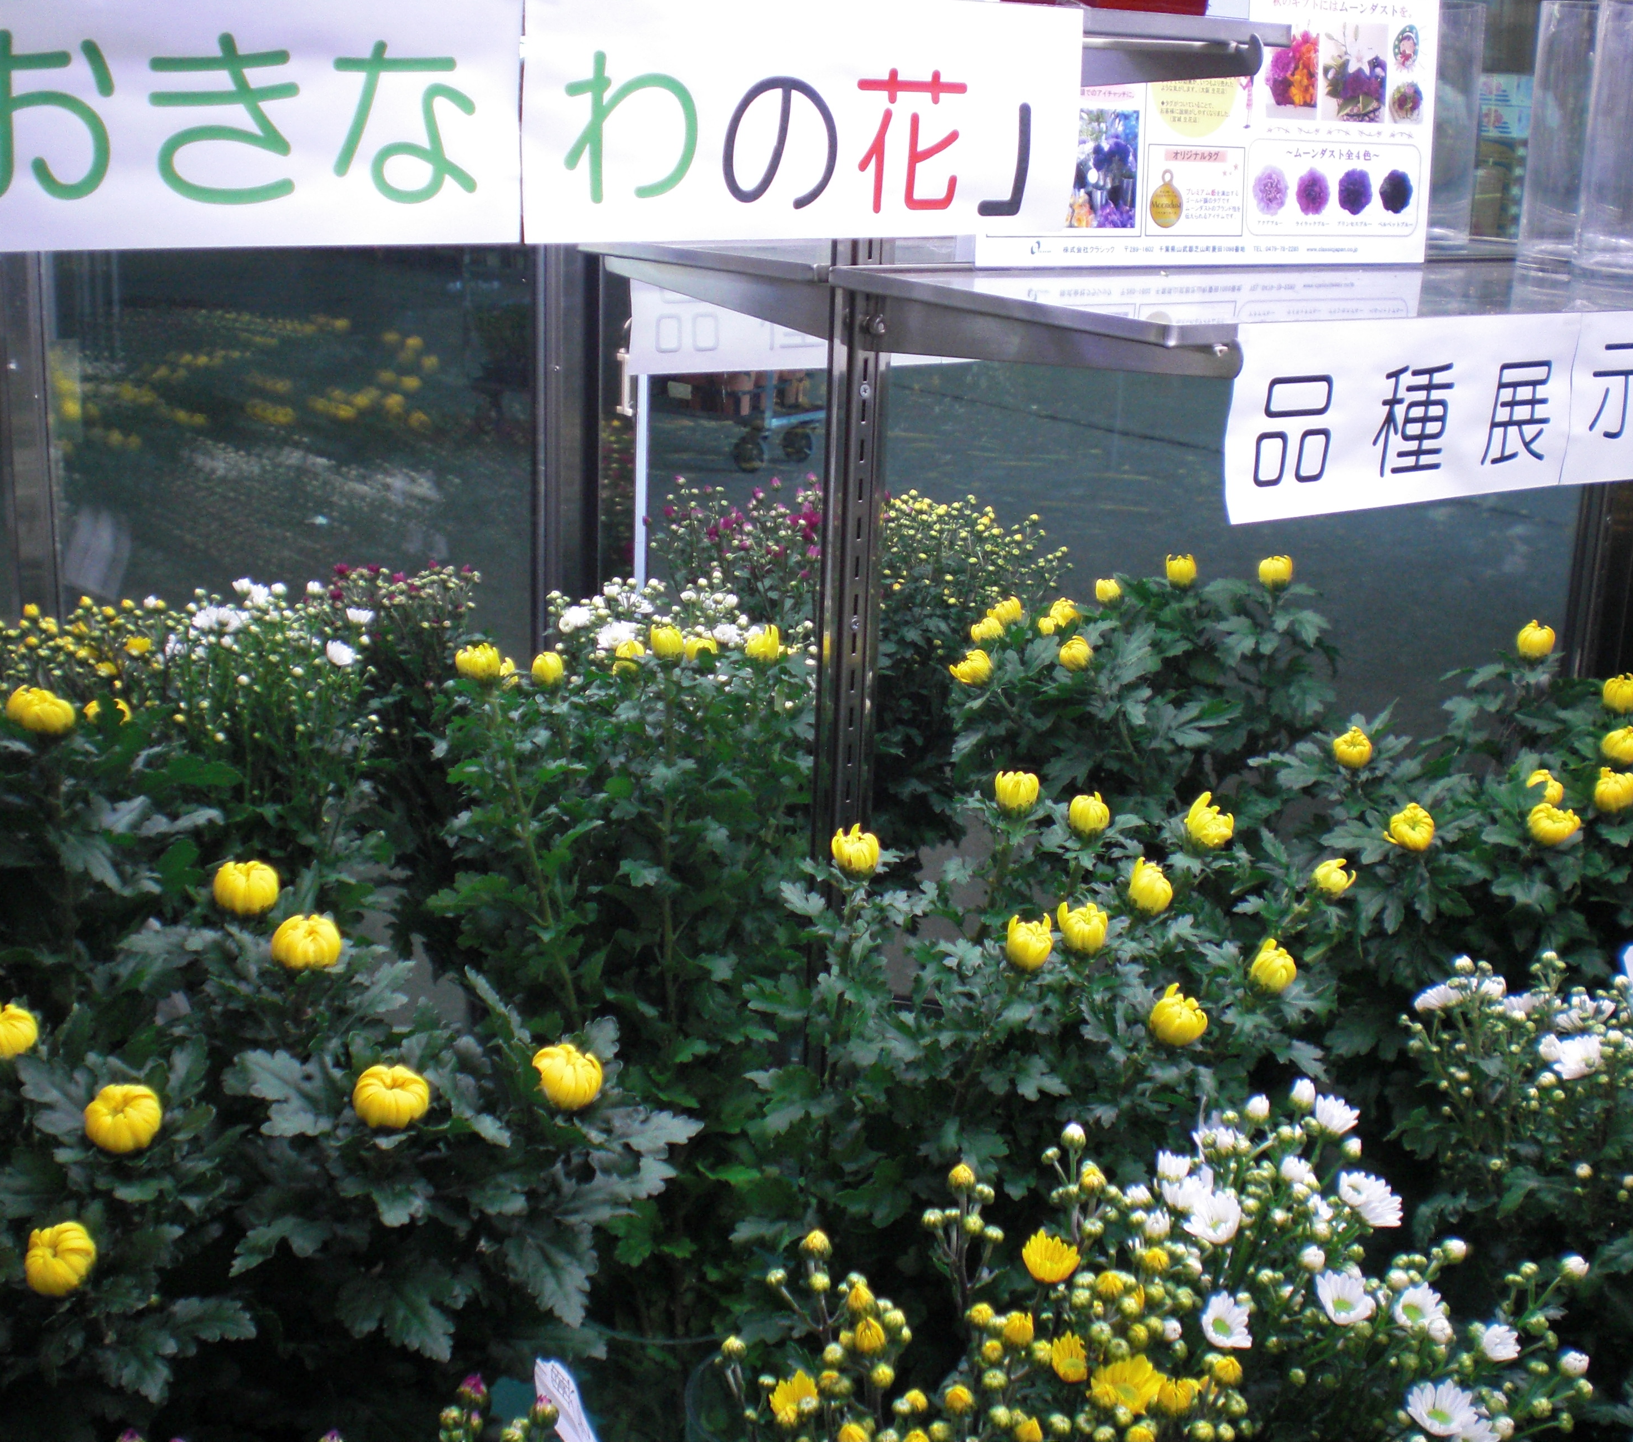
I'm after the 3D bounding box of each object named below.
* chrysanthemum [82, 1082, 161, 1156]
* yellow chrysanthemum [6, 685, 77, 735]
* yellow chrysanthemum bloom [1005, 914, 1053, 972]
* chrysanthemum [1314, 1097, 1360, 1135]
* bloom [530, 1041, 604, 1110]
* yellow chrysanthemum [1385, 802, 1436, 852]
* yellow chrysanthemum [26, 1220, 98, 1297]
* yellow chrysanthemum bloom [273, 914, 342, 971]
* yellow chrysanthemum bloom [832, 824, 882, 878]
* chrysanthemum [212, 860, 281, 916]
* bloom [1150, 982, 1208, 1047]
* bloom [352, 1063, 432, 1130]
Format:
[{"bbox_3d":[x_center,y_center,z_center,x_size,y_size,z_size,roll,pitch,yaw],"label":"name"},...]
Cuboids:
[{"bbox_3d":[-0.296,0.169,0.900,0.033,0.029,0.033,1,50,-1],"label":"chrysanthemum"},{"bbox_3d":[-0.474,-0.006,1.290,0.041,0.029,0.036,-4,17,-20],"label":"yellow chrysanthemum"},{"bbox_3d":[0.111,0.116,1.105,0.026,0.030,0.026,4,16,6],"label":"yellow chrysanthemum bloom"},{"bbox_3d":[0.224,0.170,0.910,0.021,0.017,0.021,24,15,9],"label":"chrysanthemum"},{"bbox_3d":[-0.110,0.158,0.935,0.032,0.029,0.032,3,20,-6],"label":"bloom"},{"bbox_3d":[0.394,0.070,1.395,0.031,0.029,0.031,7,52,16],"label":"yellow chrysanthemum"},{"bbox_3d":[-0.314,0.224,0.878,0.030,0.027,0.030,-4,53,-21],"label":"yellow chrysanthemum"},{"bbox_3d":[-0.234,0.102,0.970,0.032,0.027,0.032,-2,32,-14],"label":"yellow chrysanthemum bloom"},{"bbox_3d":[0.021,0.070,1.138,0.026,0.029,0.026,2,16,1],"label":"yellow chrysanthemum bloom"},{"bbox_3d":[-0.274,0.081,1.015,0.033,0.028,0.033,-2,17,-15],"label":"chrysanthemum"},{"bbox_3d":[0.183,0.149,1.070,0.029,0.030,0.029,3,28,10],"label":"bloom"},{"bbox_3d":[-0.178,0.157,0.883,0.032,0.027,0.032,-1,37,-12],"label":"bloom"}]

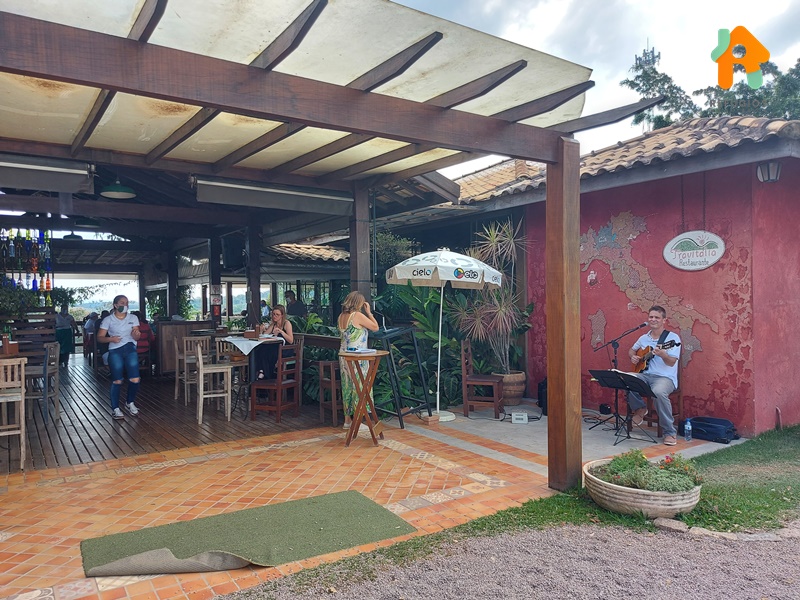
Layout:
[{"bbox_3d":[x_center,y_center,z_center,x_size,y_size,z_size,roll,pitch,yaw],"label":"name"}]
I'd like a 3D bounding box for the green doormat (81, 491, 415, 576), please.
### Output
[{"bbox_3d":[-1.000,1.570,3.755,1.960,0.070,0.960,-1,1,-30],"label":"green doormat"}]

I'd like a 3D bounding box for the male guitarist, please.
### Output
[{"bbox_3d":[2.851,0.797,6.183,0.620,1.420,0.750,-1,0,45],"label":"male guitarist"}]

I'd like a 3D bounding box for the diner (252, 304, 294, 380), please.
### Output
[{"bbox_3d":[-1.810,0.640,7.950,0.680,1.120,0.480,-1,1,-42],"label":"diner"}]

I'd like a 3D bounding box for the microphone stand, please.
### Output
[{"bbox_3d":[2.492,0.877,6.362,0.620,1.270,0.550,-1,0,30],"label":"microphone stand"}]

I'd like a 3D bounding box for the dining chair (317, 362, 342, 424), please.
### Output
[{"bbox_3d":[-0.755,1.175,7.020,0.390,0.790,0.390,-1,1,-36],"label":"dining chair"}]

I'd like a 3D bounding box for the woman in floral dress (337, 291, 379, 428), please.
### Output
[{"bbox_3d":[-0.525,0.726,6.763,0.420,1.650,0.460,-1,0,-41],"label":"woman in floral dress"}]

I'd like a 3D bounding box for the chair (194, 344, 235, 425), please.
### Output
[{"bbox_3d":[-2.442,1.062,7.267,0.460,1.030,0.410,-1,0,-38],"label":"chair"}]

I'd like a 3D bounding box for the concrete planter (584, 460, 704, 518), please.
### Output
[{"bbox_3d":[1.838,1.453,4.231,0.830,0.260,0.830,0,1,0],"label":"concrete planter"}]

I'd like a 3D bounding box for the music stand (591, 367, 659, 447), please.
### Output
[{"bbox_3d":[2.385,1.137,5.931,0.450,0.750,0.580,-1,0,-35],"label":"music stand"}]

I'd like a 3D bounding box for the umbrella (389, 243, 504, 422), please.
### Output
[{"bbox_3d":[0.566,0.429,7.284,1.550,2.220,1.550,-1,0,0],"label":"umbrella"}]

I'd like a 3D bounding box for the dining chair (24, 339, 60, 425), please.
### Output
[{"bbox_3d":[-4.786,1.091,7.302,0.460,1.030,0.420,-1,0,-1],"label":"dining chair"}]

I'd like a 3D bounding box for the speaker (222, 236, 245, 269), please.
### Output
[{"bbox_3d":[-3.050,-0.873,10.200,0.370,0.580,0.380,-8,3,-24],"label":"speaker"}]

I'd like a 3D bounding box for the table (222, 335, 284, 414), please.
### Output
[{"bbox_3d":[-2.046,1.068,7.752,0.700,1.010,0.700,-1,0,-35],"label":"table"}]

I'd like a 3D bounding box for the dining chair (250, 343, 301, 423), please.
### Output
[{"bbox_3d":[-1.656,1.077,7.332,0.460,0.980,0.430,-1,0,21],"label":"dining chair"}]

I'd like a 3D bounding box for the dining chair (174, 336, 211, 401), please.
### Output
[{"bbox_3d":[-3.406,1.085,9.052,0.460,1.020,0.420,-1,0,-18],"label":"dining chair"}]

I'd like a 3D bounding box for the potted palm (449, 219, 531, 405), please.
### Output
[{"bbox_3d":[1.340,0.160,8.300,1.170,2.740,1.080,0,1,9],"label":"potted palm"}]

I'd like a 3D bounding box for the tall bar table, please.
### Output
[{"bbox_3d":[-0.390,1.074,6.120,0.570,1.000,0.540,0,1,9],"label":"tall bar table"}]

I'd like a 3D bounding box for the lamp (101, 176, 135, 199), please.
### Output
[{"bbox_3d":[-3.770,-1.515,7.450,0.480,0.240,0.480,0,1,0],"label":"lamp"}]

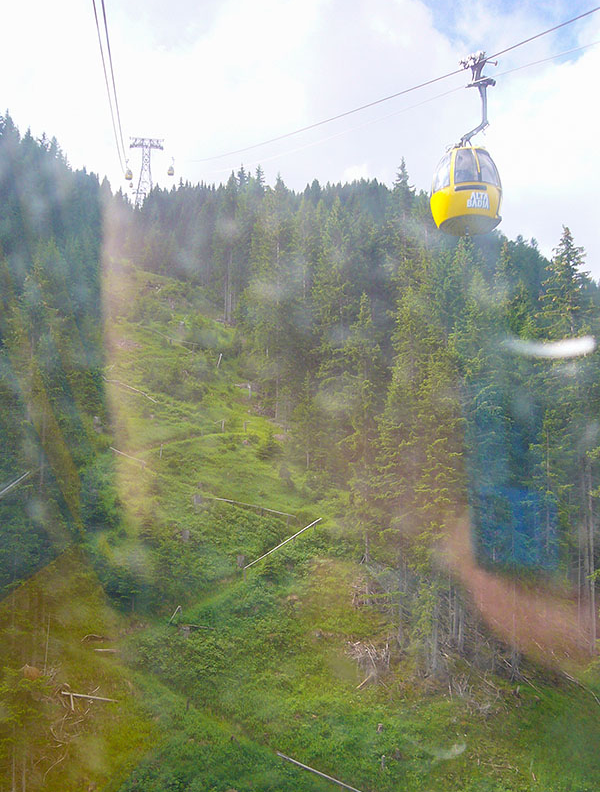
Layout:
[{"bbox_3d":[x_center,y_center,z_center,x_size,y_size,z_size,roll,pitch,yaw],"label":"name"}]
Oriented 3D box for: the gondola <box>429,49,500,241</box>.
[{"bbox_3d":[4.773,-7.417,18.581,1.750,5.240,1.920,2,-5,-15],"label":"gondola"}]

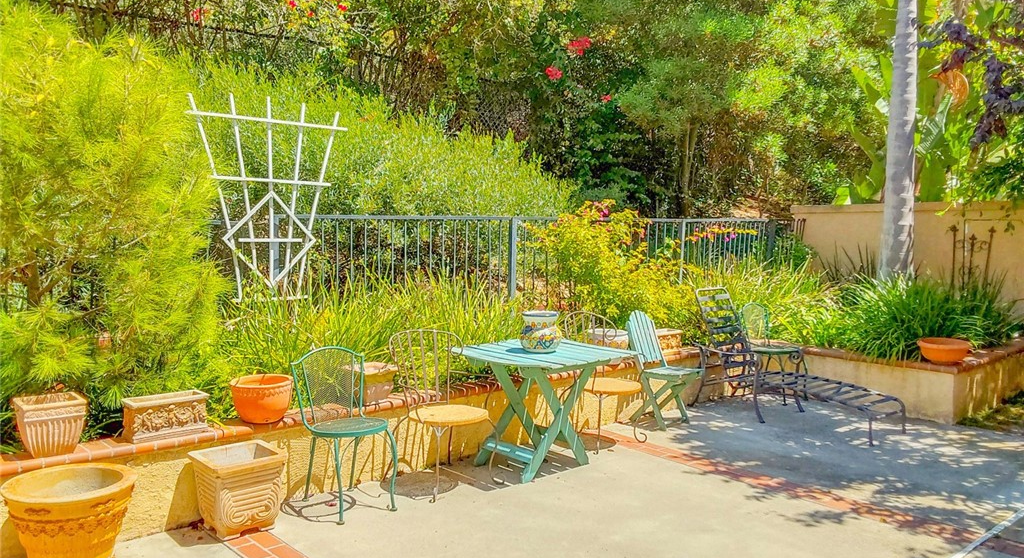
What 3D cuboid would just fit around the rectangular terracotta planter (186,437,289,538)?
[{"bbox_3d":[-1.363,1.061,4.146,0.360,0.360,0.365,-3,6,-43],"label":"rectangular terracotta planter"}]

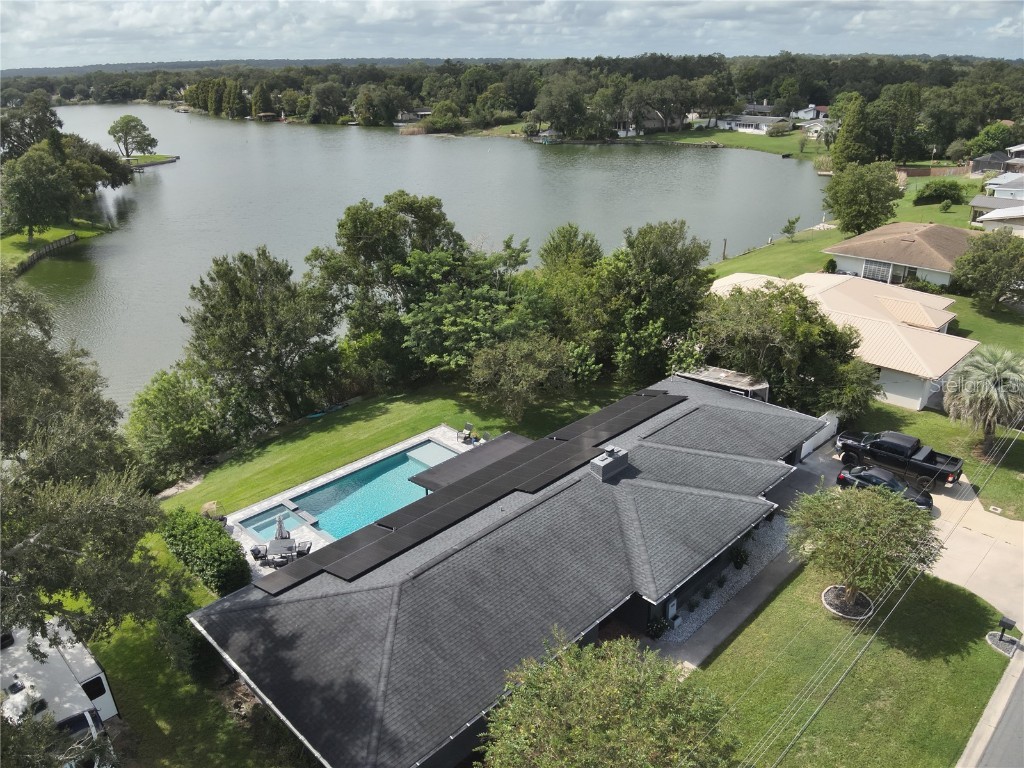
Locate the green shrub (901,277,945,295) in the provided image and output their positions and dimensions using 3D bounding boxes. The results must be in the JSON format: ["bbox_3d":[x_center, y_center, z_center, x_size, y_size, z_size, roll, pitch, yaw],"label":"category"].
[{"bbox_3d":[39.422,-9.411,68.184,1.500,1.150,4.000,-22,32,-40],"label":"green shrub"}]

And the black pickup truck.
[{"bbox_3d":[20.580,3.790,37.880,5.920,1.950,2.030,20,31,38],"label":"black pickup truck"}]

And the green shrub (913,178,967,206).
[{"bbox_3d":[65.816,-29.876,110.925,7.600,3.300,4.800,0,24,0],"label":"green shrub"}]

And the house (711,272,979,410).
[{"bbox_3d":[24.802,-5.670,55.766,18.100,4.600,21.200,-22,32,-40],"label":"house"}]

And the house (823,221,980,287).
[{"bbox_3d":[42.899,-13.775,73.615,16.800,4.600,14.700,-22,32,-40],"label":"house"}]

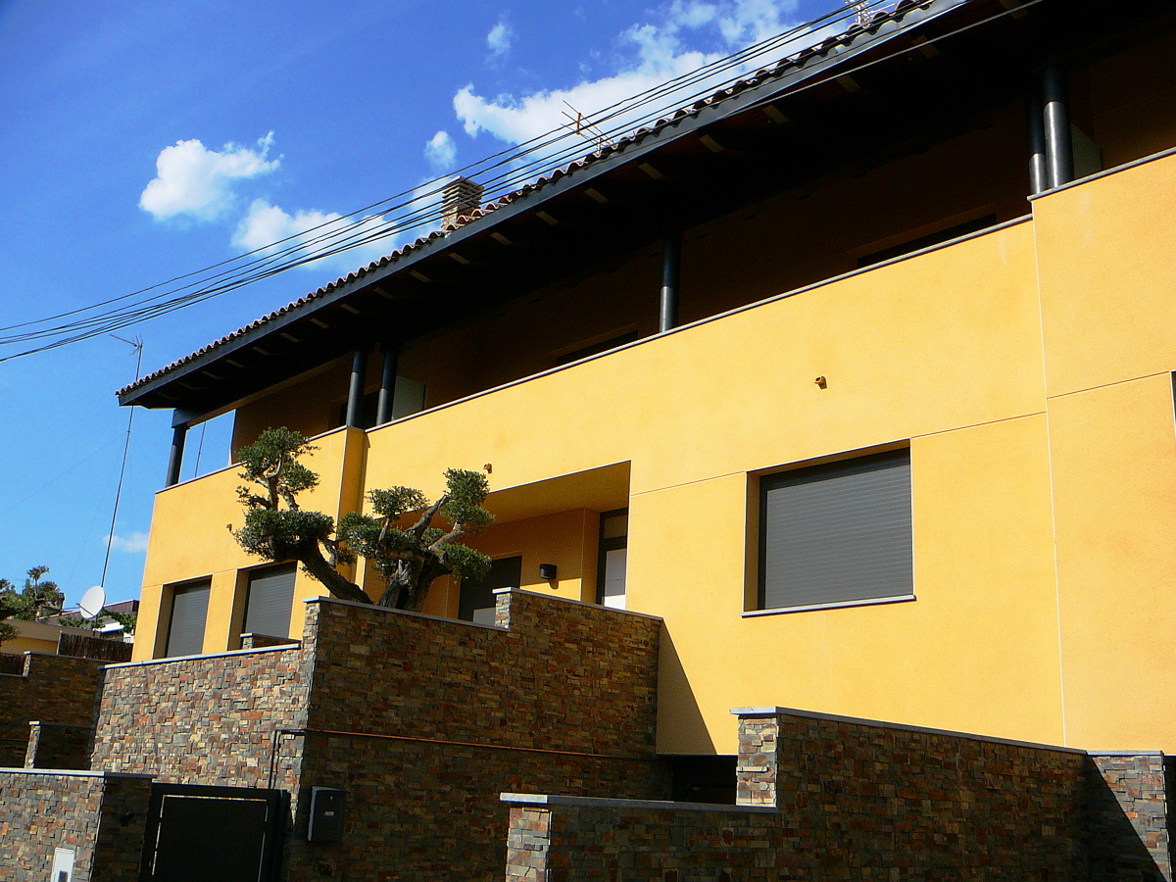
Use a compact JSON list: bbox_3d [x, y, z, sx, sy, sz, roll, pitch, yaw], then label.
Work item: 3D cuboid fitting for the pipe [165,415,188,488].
[{"bbox_3d":[-7.160,0.295,20.736,0.189,1.154,0.189,18,-22,-40],"label":"pipe"}]

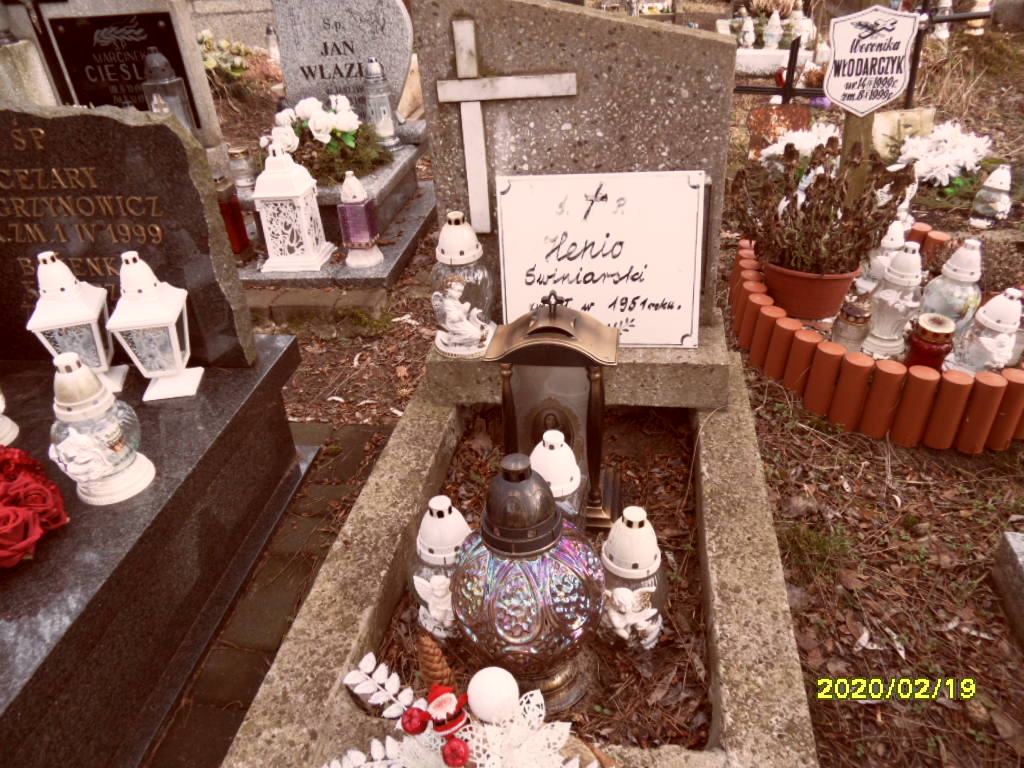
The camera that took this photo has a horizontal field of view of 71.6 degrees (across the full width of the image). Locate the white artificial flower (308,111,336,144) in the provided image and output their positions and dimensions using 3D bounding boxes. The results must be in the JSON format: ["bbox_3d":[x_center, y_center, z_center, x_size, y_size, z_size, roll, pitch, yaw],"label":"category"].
[{"bbox_3d":[-0.645,-0.874,2.418,0.095,0.100,0.095,7,35,13],"label":"white artificial flower"}]

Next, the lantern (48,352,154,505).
[{"bbox_3d":[-0.646,0.057,1.079,0.140,0.225,0.140,-4,34,-3],"label":"lantern"}]

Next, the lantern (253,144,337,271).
[{"bbox_3d":[-0.697,-0.556,2.205,0.185,0.366,0.185,1,34,5],"label":"lantern"}]

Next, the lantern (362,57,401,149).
[{"bbox_3d":[-0.478,-1.065,2.678,0.105,0.309,0.105,3,34,9],"label":"lantern"}]

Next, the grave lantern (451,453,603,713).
[{"bbox_3d":[0.016,0.256,0.945,0.207,0.396,0.207,2,32,11],"label":"grave lantern"}]

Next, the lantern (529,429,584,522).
[{"bbox_3d":[0.077,0.200,1.174,0.096,0.245,0.096,-10,32,-8],"label":"lantern"}]

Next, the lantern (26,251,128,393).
[{"bbox_3d":[-0.782,-0.110,1.270,0.113,0.254,0.113,-11,32,-11],"label":"lantern"}]

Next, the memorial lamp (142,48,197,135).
[{"bbox_3d":[-1.279,-1.053,2.628,0.140,0.352,0.140,2,32,11],"label":"memorial lamp"}]

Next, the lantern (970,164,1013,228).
[{"bbox_3d":[1.604,-0.625,2.354,0.125,0.179,0.125,-4,34,-3],"label":"lantern"}]

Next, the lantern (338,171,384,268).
[{"bbox_3d":[-0.445,-0.481,2.070,0.112,0.272,0.112,2,32,11],"label":"lantern"}]

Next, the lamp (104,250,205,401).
[{"bbox_3d":[-0.630,-0.107,1.246,0.112,0.252,0.112,-9,32,-6],"label":"lamp"}]

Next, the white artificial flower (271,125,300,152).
[{"bbox_3d":[-0.782,-0.847,2.450,0.103,0.092,0.095,-1,32,6],"label":"white artificial flower"}]

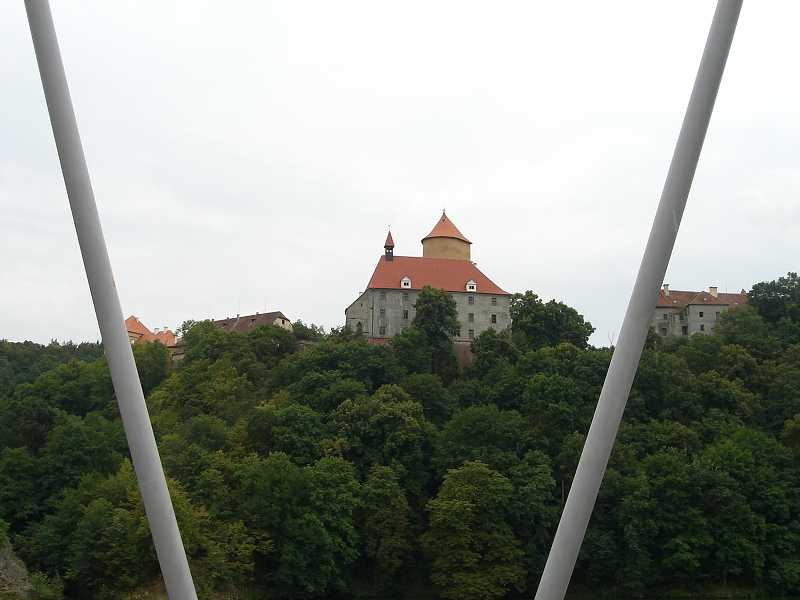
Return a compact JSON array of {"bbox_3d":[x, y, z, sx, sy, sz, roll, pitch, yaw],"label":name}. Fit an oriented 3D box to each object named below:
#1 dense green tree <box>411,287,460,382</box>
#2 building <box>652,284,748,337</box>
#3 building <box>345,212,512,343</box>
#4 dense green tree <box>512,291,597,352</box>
[{"bbox_3d":[7.470,7.580,188.000,10.700,20.500,10.200,0,-9,0],"label":"dense green tree"},{"bbox_3d":[81.020,3.420,238.000,26.000,14.500,15.000,2,-9,-10],"label":"building"},{"bbox_3d":[6.210,-4.100,209.000,34.500,32.000,24.000,3,-9,-17],"label":"building"},{"bbox_3d":[36.340,5.470,212.000,19.000,15.500,16.000,0,-9,0],"label":"dense green tree"}]

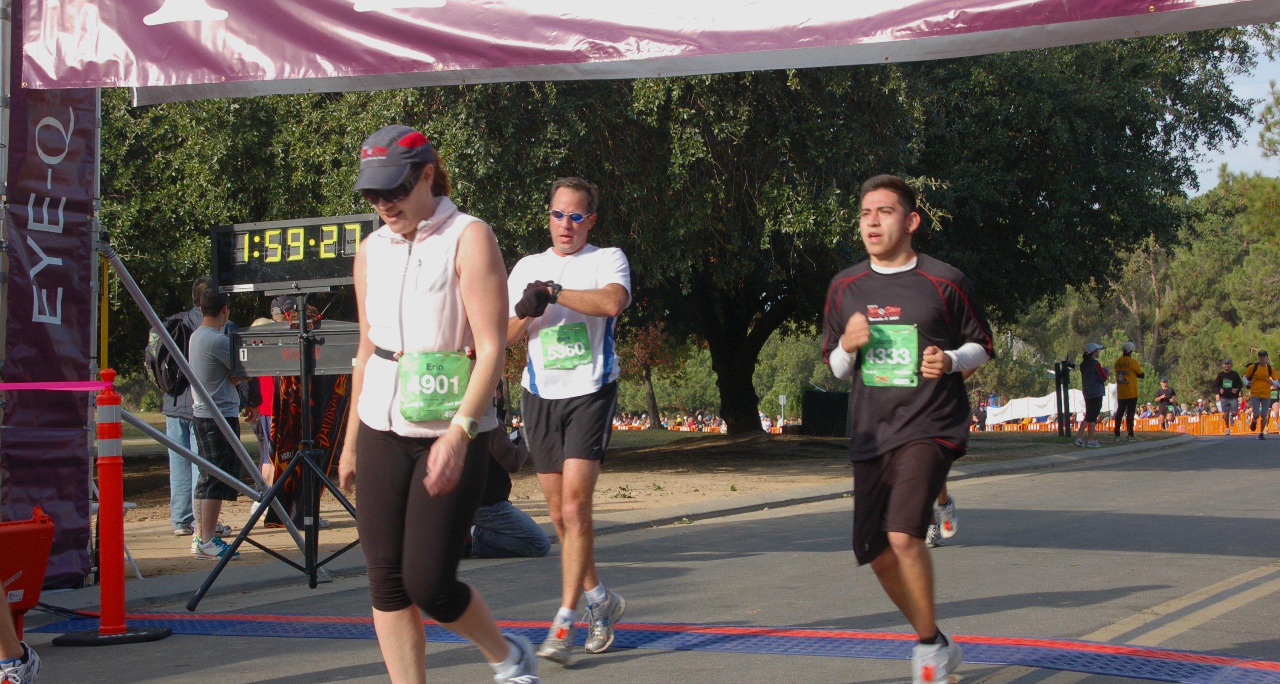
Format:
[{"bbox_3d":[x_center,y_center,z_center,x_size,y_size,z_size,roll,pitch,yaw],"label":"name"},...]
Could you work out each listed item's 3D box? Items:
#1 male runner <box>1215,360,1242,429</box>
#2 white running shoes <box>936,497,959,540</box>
[{"bbox_3d":[12.844,1.211,46.500,0.600,1.690,0.600,0,-1,16],"label":"male runner"},{"bbox_3d":[1.891,1.085,13.100,0.105,0.115,0.280,0,41,13],"label":"white running shoes"}]

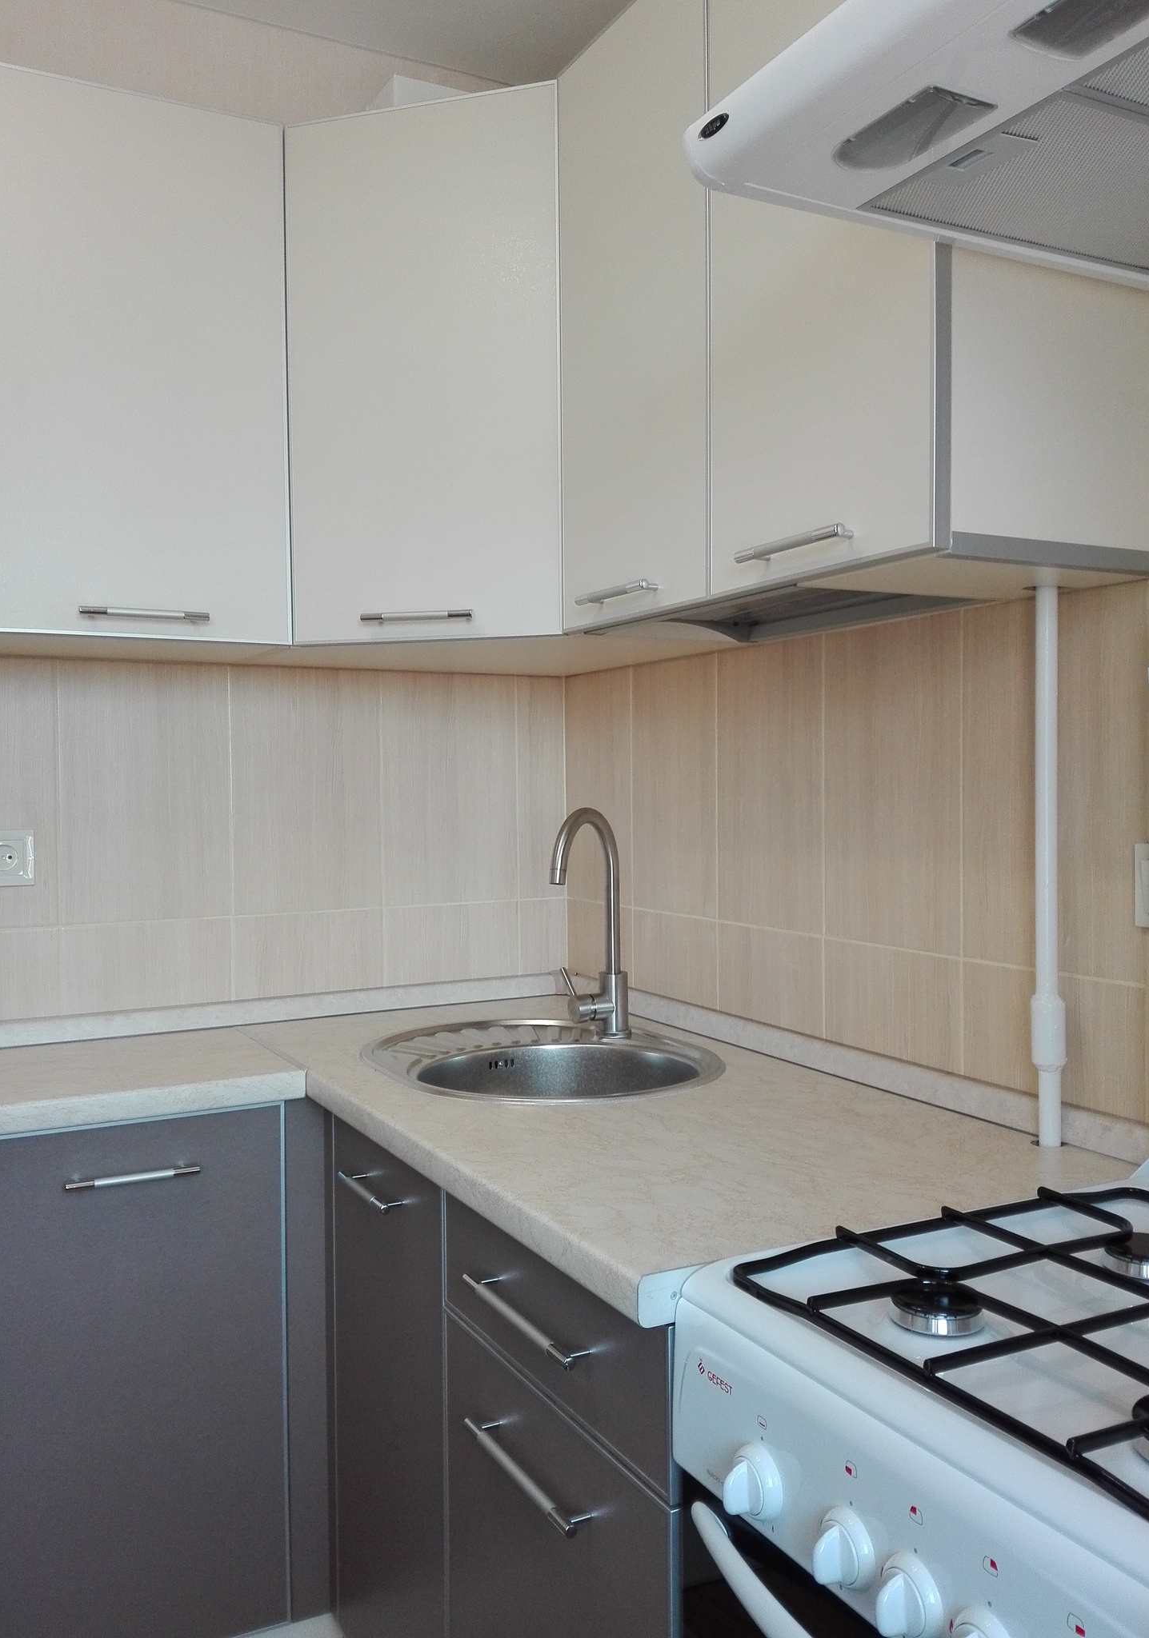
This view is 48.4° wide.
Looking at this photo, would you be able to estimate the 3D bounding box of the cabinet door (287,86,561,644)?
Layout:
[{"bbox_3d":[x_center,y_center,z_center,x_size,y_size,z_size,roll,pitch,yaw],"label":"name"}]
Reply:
[{"bbox_3d":[-0.211,-0.614,1.777,0.404,0.731,0.020,0,1,17],"label":"cabinet door"}]

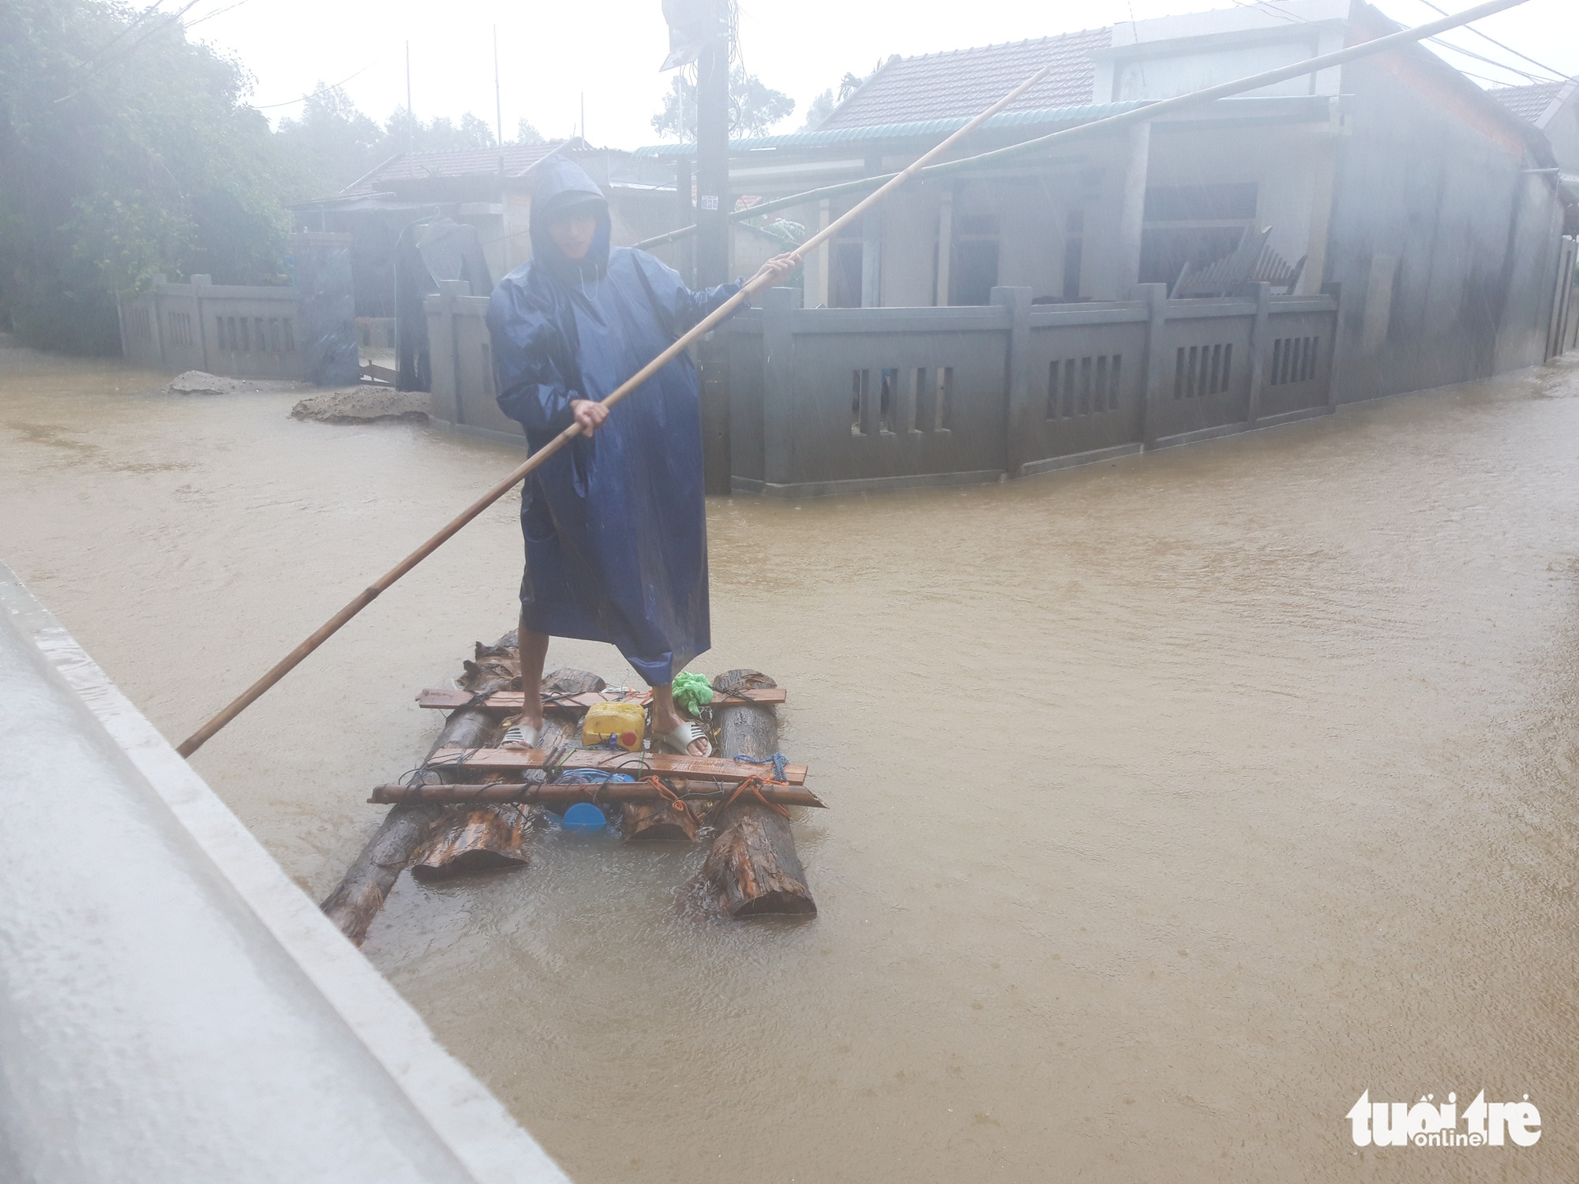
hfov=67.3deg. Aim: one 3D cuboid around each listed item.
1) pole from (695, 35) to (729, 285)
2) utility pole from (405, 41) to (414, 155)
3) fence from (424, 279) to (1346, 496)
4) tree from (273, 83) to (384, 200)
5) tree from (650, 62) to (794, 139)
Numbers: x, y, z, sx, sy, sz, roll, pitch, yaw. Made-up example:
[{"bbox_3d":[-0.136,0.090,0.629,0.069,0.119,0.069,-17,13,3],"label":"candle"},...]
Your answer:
[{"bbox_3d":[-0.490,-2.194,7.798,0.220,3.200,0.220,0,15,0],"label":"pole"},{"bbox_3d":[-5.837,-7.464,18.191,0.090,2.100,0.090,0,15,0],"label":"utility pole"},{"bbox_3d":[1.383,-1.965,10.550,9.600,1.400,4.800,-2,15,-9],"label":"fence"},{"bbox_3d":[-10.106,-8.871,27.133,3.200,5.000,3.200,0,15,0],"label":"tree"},{"bbox_3d":[-1.577,-9.951,28.393,3.700,5.000,3.500,0,15,0],"label":"tree"}]

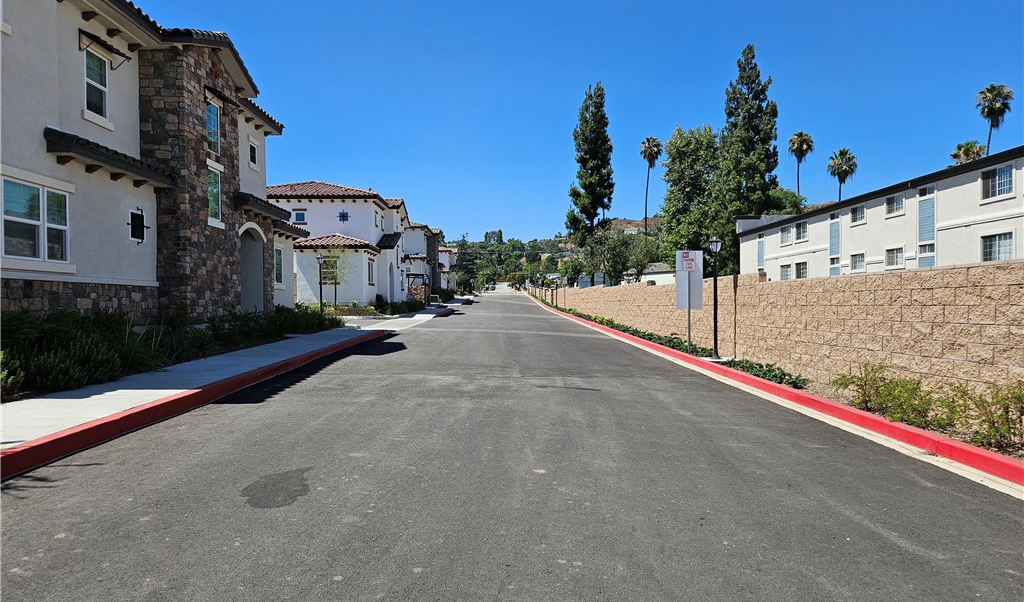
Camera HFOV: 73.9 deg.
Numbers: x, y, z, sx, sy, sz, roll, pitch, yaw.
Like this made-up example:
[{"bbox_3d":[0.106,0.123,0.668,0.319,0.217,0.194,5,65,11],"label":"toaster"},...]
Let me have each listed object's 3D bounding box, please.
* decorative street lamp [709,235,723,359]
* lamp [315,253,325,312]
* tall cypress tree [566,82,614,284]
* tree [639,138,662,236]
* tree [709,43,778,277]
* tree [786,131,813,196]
[{"bbox_3d":[4.493,-0.078,15.000,0.280,2.710,0.280,0,0,0],"label":"decorative street lamp"},{"bbox_3d":[-7.036,-0.384,25.000,0.280,2.700,0.280,0,0,0],"label":"lamp"},{"bbox_3d":[7.845,-11.337,68.000,4.600,21.000,4.600,0,0,0],"label":"tall cypress tree"},{"bbox_3d":[17.443,-10.792,86.000,2.900,20.000,2.900,0,0,0],"label":"tree"},{"bbox_3d":[21.277,-11.873,62.000,6.200,23.000,6.200,0,0,0],"label":"tree"},{"bbox_3d":[33.980,-10.121,80.000,3.100,19.500,3.100,0,0,0],"label":"tree"}]

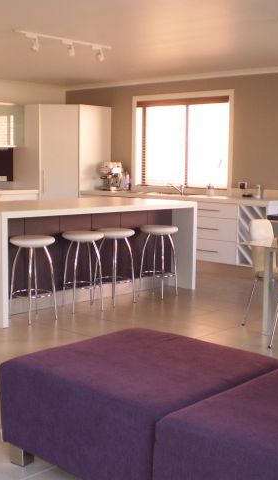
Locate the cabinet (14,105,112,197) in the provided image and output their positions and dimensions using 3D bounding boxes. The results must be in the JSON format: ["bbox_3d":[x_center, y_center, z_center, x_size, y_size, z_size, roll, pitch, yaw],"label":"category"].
[{"bbox_3d":[-1.105,-0.875,9.724,0.959,2.091,0.949,7,9,42],"label":"cabinet"}]

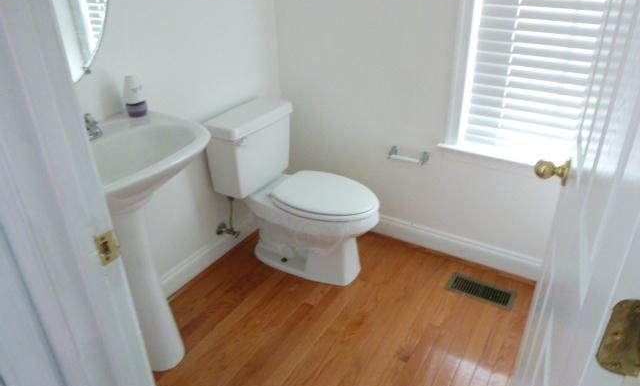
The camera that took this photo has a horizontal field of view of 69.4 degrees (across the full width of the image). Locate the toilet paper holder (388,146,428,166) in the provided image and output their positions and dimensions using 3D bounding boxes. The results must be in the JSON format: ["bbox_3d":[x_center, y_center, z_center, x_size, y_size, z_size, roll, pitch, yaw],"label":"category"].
[{"bbox_3d":[0.411,-0.174,2.169,0.185,0.050,0.072,15,32,28],"label":"toilet paper holder"}]

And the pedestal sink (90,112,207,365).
[{"bbox_3d":[-0.602,0.248,1.560,0.500,0.870,0.610,15,32,28],"label":"pedestal sink"}]

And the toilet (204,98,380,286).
[{"bbox_3d":[-0.079,0.022,2.109,0.727,0.730,0.430,15,32,28],"label":"toilet"}]

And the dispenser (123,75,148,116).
[{"bbox_3d":[-0.641,-0.339,1.606,0.070,0.135,0.055,-25,36,-37],"label":"dispenser"}]

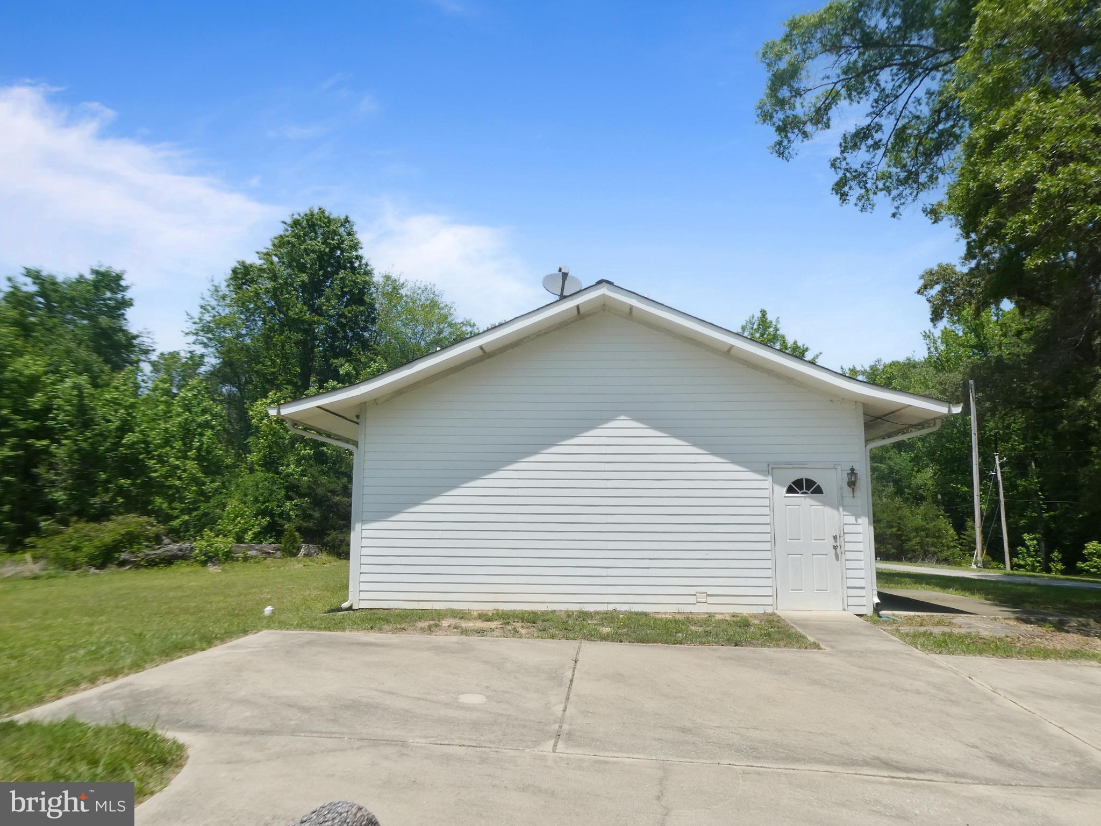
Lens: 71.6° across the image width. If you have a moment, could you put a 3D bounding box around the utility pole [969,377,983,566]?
[{"bbox_3d":[23.110,3.246,41.523,0.270,10.101,0.270,-3,-7,29],"label":"utility pole"}]

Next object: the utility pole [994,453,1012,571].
[{"bbox_3d":[23.921,5.226,40.384,0.220,6.139,0.220,-6,-8,30],"label":"utility pole"}]

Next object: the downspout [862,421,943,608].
[{"bbox_3d":[5.119,1.428,10.962,1.080,2.700,0.100,0,-6,3],"label":"downspout"}]

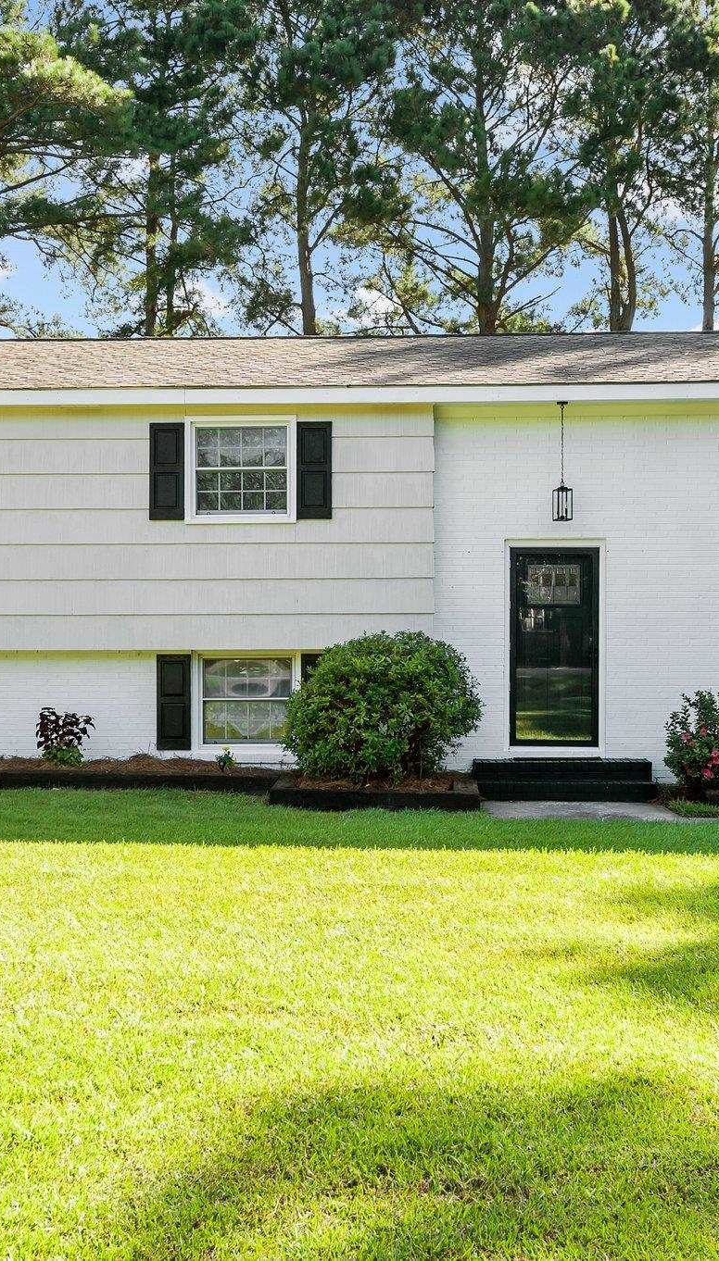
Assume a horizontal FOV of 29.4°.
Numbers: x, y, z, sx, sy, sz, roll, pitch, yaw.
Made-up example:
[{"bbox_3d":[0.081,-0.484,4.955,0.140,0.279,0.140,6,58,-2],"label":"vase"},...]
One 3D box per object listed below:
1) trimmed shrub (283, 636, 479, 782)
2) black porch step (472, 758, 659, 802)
[{"bbox_3d":[0.227,0.731,13.100,1.870,1.440,1.780,0,0,3],"label":"trimmed shrub"},{"bbox_3d":[1.999,1.475,13.565,1.770,0.330,0.720,0,0,3],"label":"black porch step"}]

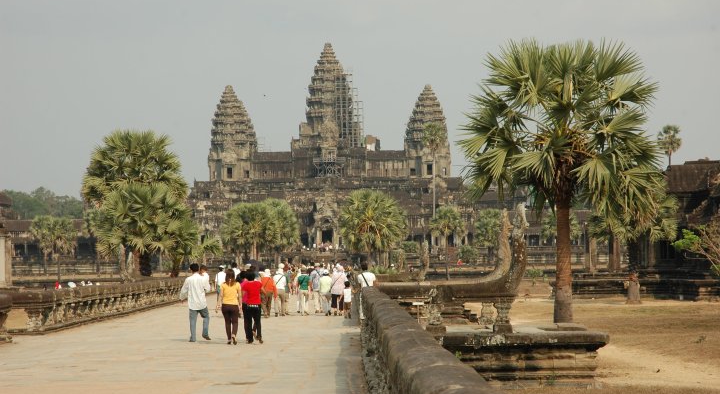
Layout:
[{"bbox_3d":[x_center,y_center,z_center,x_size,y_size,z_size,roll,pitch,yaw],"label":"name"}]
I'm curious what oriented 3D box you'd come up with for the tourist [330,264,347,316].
[{"bbox_3d":[-0.696,3.021,68.000,0.520,1.640,0.400,0,-2,0],"label":"tourist"}]

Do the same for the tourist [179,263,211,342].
[{"bbox_3d":[-3.604,2.317,46.000,0.660,1.720,0.520,-1,-2,5],"label":"tourist"}]

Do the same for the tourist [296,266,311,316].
[{"bbox_3d":[-1.835,3.051,68.200,0.500,1.590,0.420,0,-2,0],"label":"tourist"}]

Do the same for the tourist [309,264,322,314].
[{"bbox_3d":[-1.436,3.038,69.800,0.480,1.669,0.420,-1,-2,0],"label":"tourist"}]

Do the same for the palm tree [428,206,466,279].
[{"bbox_3d":[11.876,6.243,285.000,5.300,10.180,5.300,-1,-2,0],"label":"palm tree"}]

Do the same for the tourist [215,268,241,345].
[{"bbox_3d":[-2.806,2.342,44.800,0.530,1.610,0.400,0,-2,0],"label":"tourist"}]

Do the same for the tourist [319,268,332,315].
[{"bbox_3d":[-1.090,3.064,67.300,0.450,1.494,0.400,-1,-2,0],"label":"tourist"}]

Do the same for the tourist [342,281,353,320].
[{"bbox_3d":[-0.355,3.080,62.600,0.310,1.121,0.270,-1,-2,0],"label":"tourist"}]

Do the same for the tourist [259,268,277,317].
[{"bbox_3d":[-2.900,3.020,66.200,0.540,1.530,0.400,0,-2,0],"label":"tourist"}]

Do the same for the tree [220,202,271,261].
[{"bbox_3d":[-14.387,5.805,265.000,6.300,10.470,6.300,0,-2,0],"label":"tree"}]

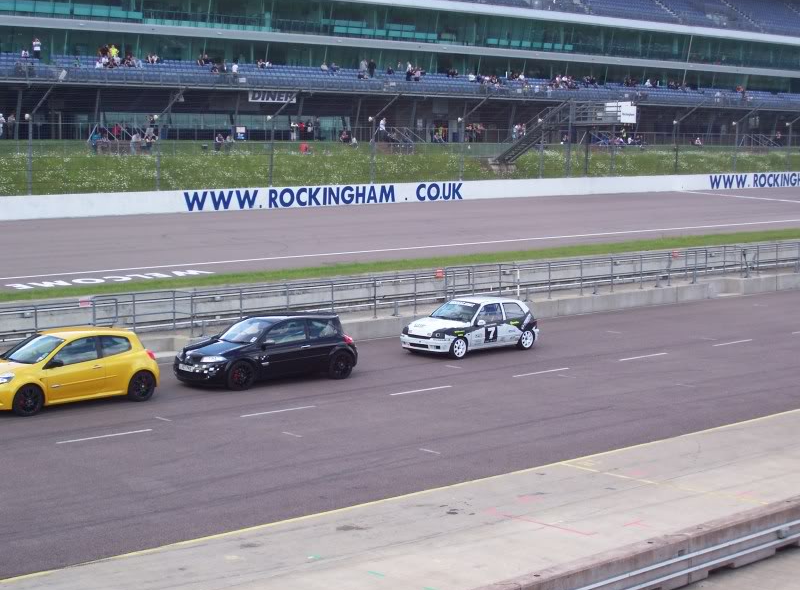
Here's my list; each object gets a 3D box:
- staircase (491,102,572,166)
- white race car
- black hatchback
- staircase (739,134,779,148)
[{"bbox_3d":[9.933,-12.272,115.222,1.600,4.600,6.400,-5,7,-43],"label":"staircase"},{"bbox_3d":[1.765,0.775,38.300,3.710,1.370,1.640,-5,7,-43],"label":"white race car"},{"bbox_3d":[-2.915,1.175,33.350,4.220,1.440,1.780,-4,7,-40],"label":"black hatchback"},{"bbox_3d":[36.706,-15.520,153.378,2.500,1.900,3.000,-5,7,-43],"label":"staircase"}]

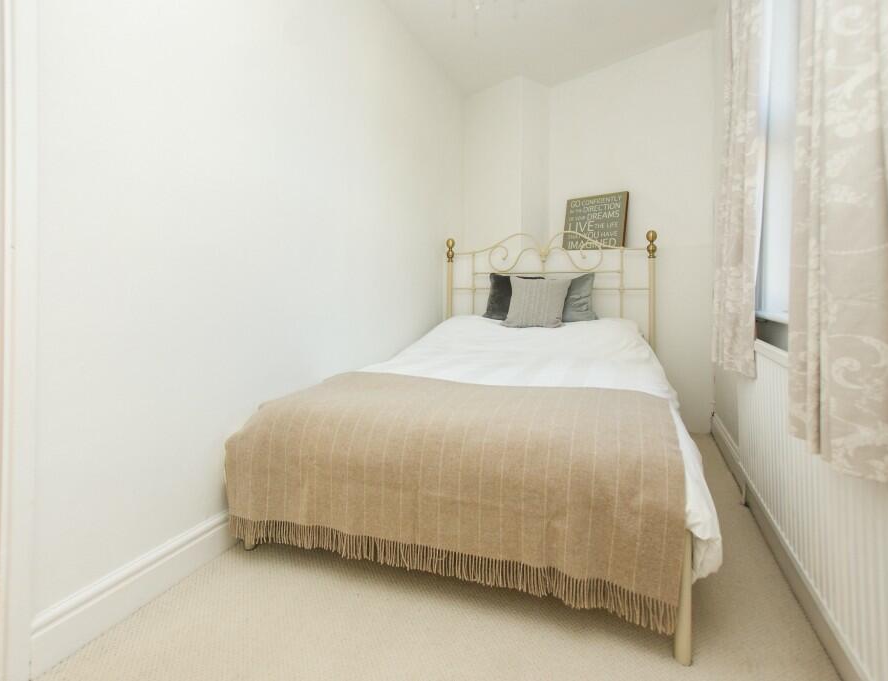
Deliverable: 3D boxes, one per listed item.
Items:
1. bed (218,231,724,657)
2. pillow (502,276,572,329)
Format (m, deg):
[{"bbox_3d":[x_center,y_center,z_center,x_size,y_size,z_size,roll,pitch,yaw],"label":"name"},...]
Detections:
[{"bbox_3d":[0.308,0.011,2.068,1.480,1.240,2.060,2,7,22],"label":"bed"},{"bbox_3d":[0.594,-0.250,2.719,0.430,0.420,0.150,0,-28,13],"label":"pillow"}]

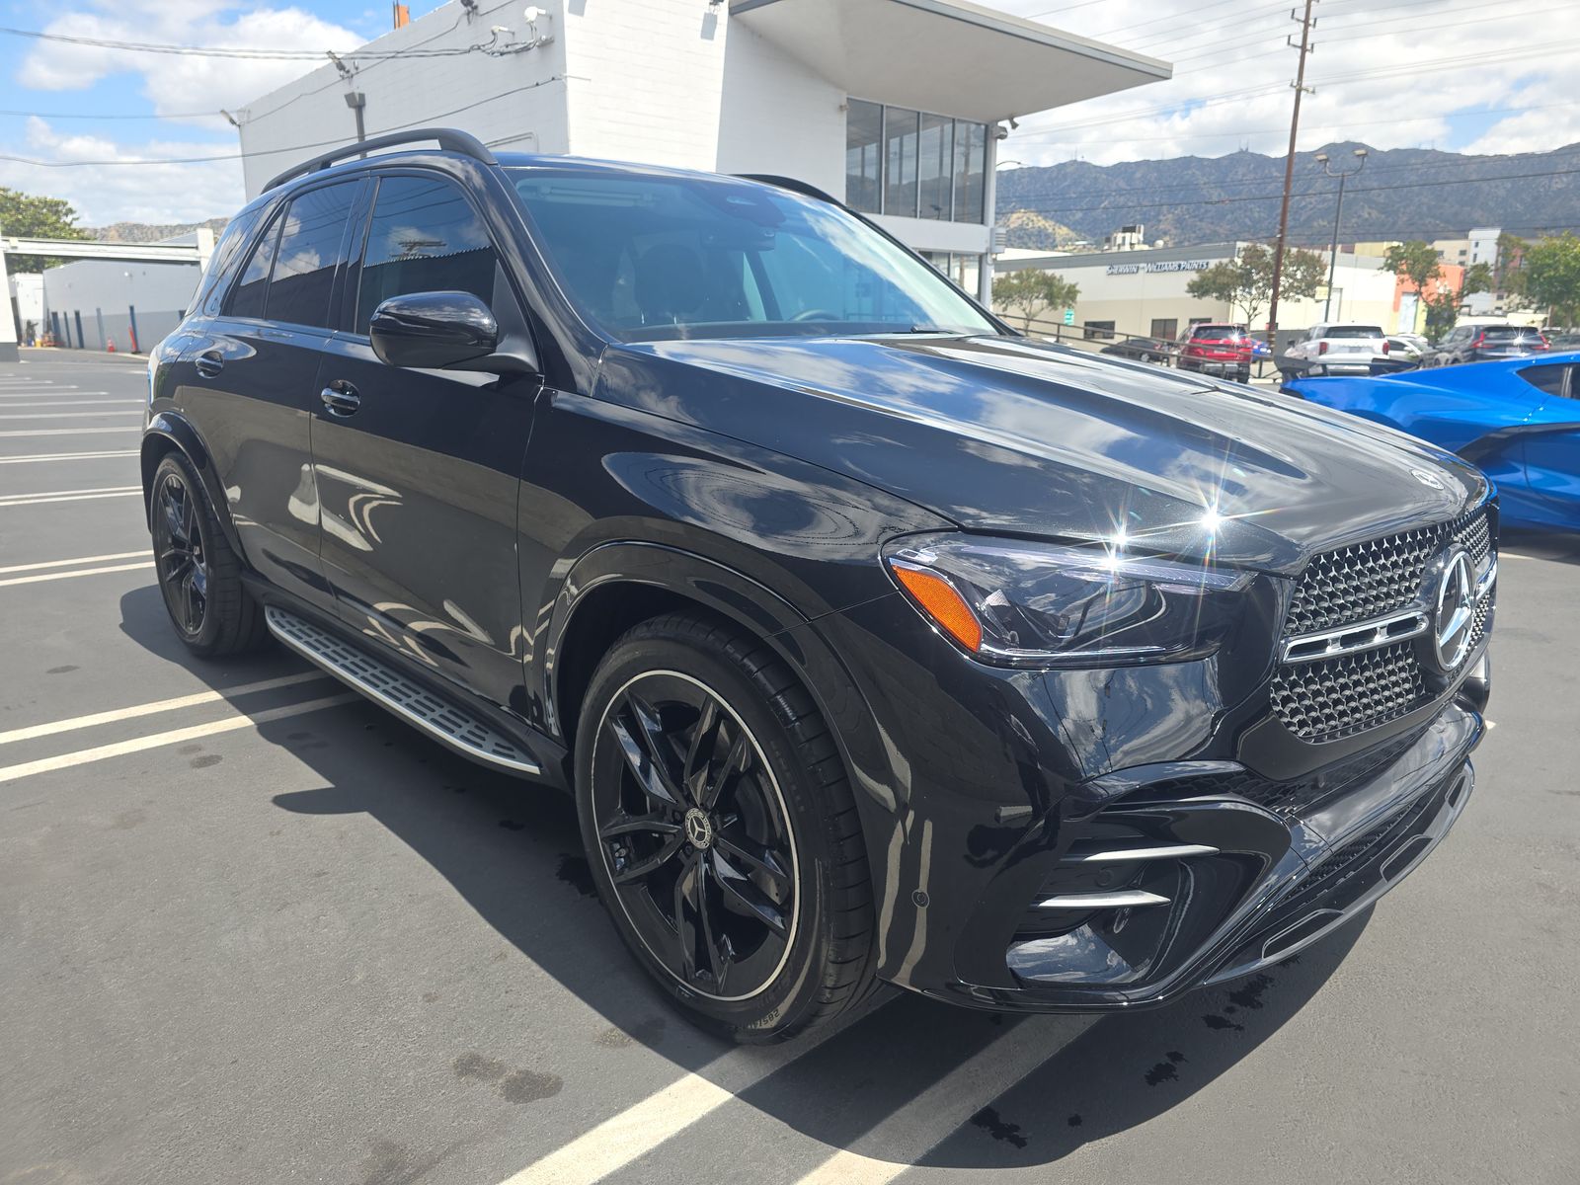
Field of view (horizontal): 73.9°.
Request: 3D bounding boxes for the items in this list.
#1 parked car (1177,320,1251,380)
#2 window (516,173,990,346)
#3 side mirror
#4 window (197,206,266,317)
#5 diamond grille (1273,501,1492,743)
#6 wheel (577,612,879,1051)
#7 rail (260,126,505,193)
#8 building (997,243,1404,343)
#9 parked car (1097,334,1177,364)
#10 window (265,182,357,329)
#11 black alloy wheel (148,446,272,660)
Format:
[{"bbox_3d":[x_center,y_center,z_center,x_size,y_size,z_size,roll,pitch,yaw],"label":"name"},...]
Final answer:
[{"bbox_3d":[12.906,-7.342,32.073,1.850,1.690,4.620,4,15,16],"label":"parked car"},{"bbox_3d":[-0.031,-0.880,2.808,1.420,0.120,0.750,-12,54,-42],"label":"window"},{"bbox_3d":[-0.756,-0.551,2.228,0.230,0.165,0.150,-12,19,-42],"label":"side mirror"},{"bbox_3d":[-2.171,-1.249,3.990,0.110,0.420,0.700,21,0,-37],"label":"window"},{"bbox_3d":[1.095,0.019,1.806,1.060,0.340,0.140,-13,20,-42],"label":"diamond grille"},{"bbox_3d":[-0.092,0.404,1.930,0.290,0.785,0.785,-12,19,-42],"label":"wheel"},{"bbox_3d":[-1.387,-1.357,3.346,0.080,0.150,1.880,-12,19,-42],"label":"rail"},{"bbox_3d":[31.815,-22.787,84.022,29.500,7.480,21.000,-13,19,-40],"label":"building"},{"bbox_3d":[22.200,-15.500,67.400,1.830,1.440,4.700,-13,19,-40],"label":"parked car"},{"bbox_3d":[-1.393,-0.972,3.039,0.560,0.410,0.050,15,-1,44],"label":"window"},{"bbox_3d":[-2.166,-0.172,4.011,0.290,0.780,0.785,-13,20,-42],"label":"black alloy wheel"}]

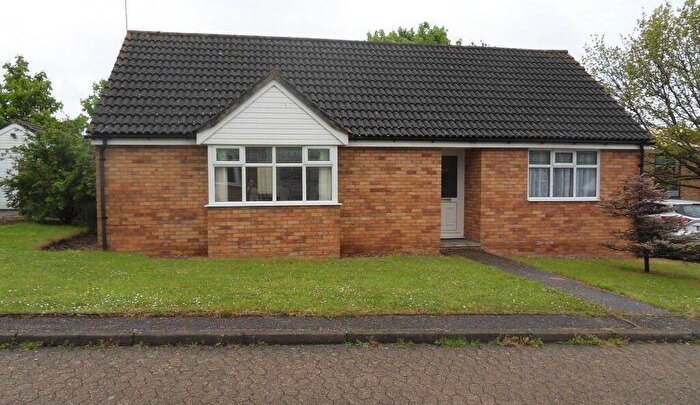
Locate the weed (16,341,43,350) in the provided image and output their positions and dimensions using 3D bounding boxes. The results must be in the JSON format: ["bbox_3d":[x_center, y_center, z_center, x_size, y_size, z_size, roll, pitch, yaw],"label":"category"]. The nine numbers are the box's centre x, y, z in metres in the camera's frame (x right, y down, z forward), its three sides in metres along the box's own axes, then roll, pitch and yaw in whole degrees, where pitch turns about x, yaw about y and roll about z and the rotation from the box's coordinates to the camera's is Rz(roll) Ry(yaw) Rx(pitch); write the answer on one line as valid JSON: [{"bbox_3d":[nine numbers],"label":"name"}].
[{"bbox_3d":[-2.589,1.147,3.921,0.191,0.058,0.100,-1,3,-10],"label":"weed"}]

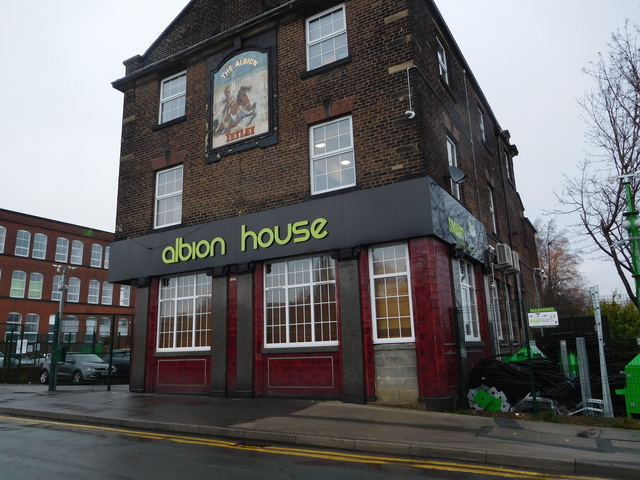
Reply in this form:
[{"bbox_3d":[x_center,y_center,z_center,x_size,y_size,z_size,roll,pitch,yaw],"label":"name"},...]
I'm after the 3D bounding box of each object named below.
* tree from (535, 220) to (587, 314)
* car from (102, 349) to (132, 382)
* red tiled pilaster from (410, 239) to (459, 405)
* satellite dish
[{"bbox_3d":[19.317,3.725,38.821,5.400,10.800,5.400,-9,-14,30],"label":"tree"},{"bbox_3d":[-9.789,6.705,25.124,4.400,1.600,1.820,-9,-14,30],"label":"car"},{"bbox_3d":[2.375,1.591,9.606,0.570,3.200,0.920,-9,-14,30],"label":"red tiled pilaster"},{"bbox_3d":[3.182,-1.510,10.657,0.420,0.420,0.330,3,-13,-24],"label":"satellite dish"}]

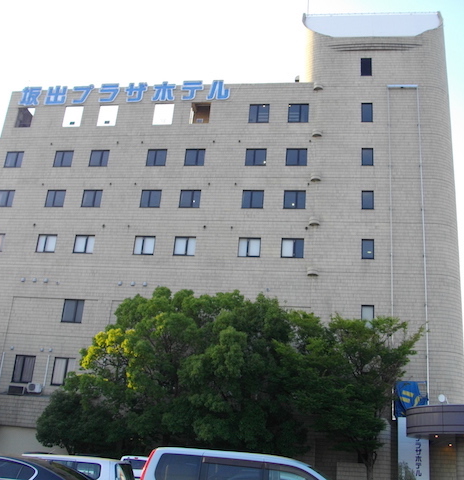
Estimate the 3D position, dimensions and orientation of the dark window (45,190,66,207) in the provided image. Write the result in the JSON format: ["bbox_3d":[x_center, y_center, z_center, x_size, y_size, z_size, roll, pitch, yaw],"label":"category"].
[{"bbox_3d":[-11.158,-2.624,37.461,1.256,1.181,0.150,1,-21,10],"label":"dark window"}]

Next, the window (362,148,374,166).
[{"bbox_3d":[7.919,-4.846,34.585,0.669,1.199,0.150,1,-21,9],"label":"window"}]

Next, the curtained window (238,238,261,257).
[{"bbox_3d":[1.082,0.467,35.686,1.326,1.210,0.120,1,-21,10],"label":"curtained window"}]

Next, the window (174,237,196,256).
[{"bbox_3d":[-2.727,0.372,34.212,1.293,1.205,0.150,1,-21,9],"label":"window"}]

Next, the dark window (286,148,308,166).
[{"bbox_3d":[4.108,-5.218,37.423,1.322,1.238,0.120,1,-21,10],"label":"dark window"}]

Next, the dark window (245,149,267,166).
[{"bbox_3d":[1.559,-5.259,37.872,1.326,1.238,0.120,1,-21,10],"label":"dark window"}]

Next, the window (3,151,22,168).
[{"bbox_3d":[-14.073,-5.193,38.254,1.254,1.203,0.150,1,-21,9],"label":"window"}]

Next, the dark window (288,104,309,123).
[{"bbox_3d":[4.088,-7.790,36.375,1.266,1.384,0.150,1,-21,9],"label":"dark window"}]

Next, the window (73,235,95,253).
[{"bbox_3d":[-8.786,0.249,35.233,1.236,1.197,0.150,1,-21,9],"label":"window"}]

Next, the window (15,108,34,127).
[{"bbox_3d":[-13.759,-8.146,39.382,1.198,1.530,0.300,1,-21,9],"label":"window"}]

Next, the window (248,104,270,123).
[{"bbox_3d":[1.699,-7.859,36.786,1.269,1.355,0.150,1,-21,9],"label":"window"}]

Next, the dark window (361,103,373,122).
[{"bbox_3d":[8.295,-7.824,36.277,0.671,1.360,0.150,1,-21,10],"label":"dark window"}]

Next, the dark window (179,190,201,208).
[{"bbox_3d":[-2.533,-2.490,35.981,1.286,1.187,0.150,1,-21,10],"label":"dark window"}]

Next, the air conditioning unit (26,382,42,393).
[{"bbox_3d":[-11.342,8.528,34.058,0.770,0.540,0.280,1,-21,10],"label":"air conditioning unit"}]

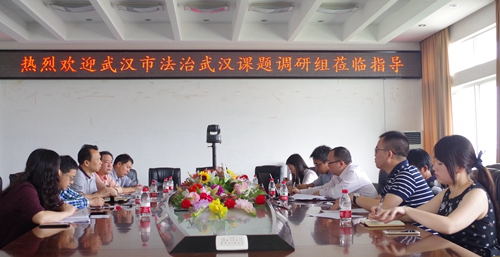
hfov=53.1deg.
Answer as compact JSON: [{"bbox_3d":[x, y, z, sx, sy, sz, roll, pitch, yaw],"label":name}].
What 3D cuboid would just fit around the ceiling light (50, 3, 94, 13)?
[{"bbox_3d":[-2.925,-2.014,8.250,0.750,0.120,0.270,0,-4,-5],"label":"ceiling light"}]

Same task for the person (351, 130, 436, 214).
[{"bbox_3d":[0.912,0.654,3.289,0.760,1.275,0.520,-2,-4,9],"label":"person"}]

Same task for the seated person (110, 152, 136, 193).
[{"bbox_3d":[-1.386,0.867,5.350,0.650,1.180,0.500,-1,-4,12],"label":"seated person"}]

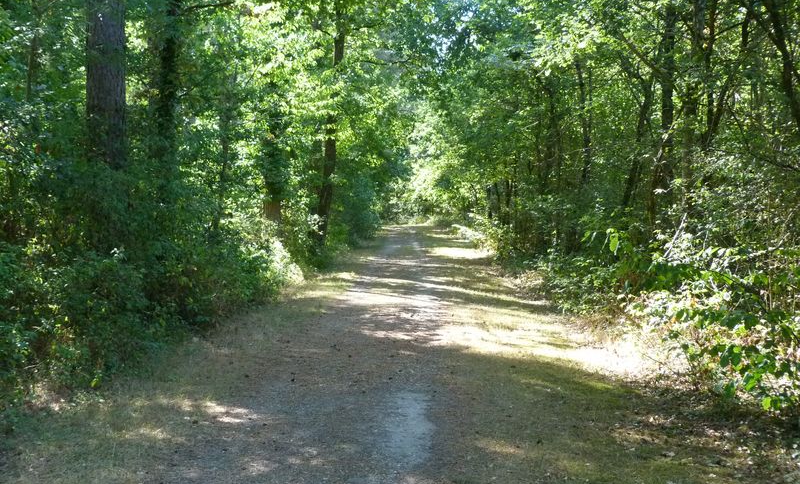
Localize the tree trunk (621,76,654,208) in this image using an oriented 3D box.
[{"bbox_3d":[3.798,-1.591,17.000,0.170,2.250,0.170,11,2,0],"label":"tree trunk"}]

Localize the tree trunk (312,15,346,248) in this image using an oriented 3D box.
[{"bbox_3d":[-2.041,-3.222,31.000,0.430,6.900,0.430,5,2,0],"label":"tree trunk"}]

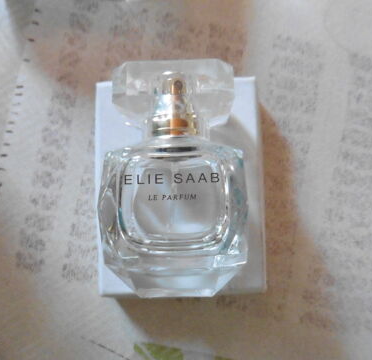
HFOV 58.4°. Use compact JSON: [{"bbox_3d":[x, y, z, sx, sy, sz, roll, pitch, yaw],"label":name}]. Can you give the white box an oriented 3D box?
[{"bbox_3d":[-0.003,0.003,0.175,0.078,0.031,0.102,-2,87,1],"label":"white box"}]

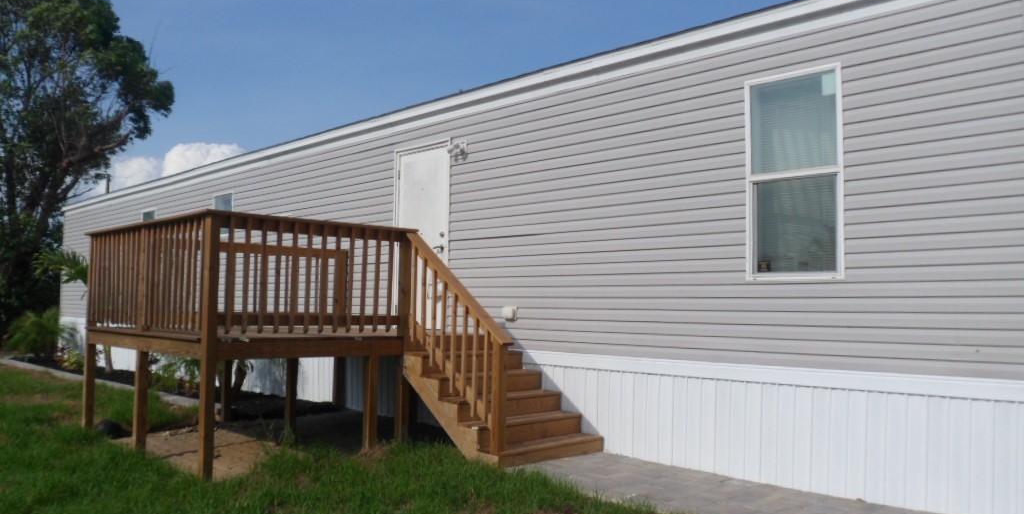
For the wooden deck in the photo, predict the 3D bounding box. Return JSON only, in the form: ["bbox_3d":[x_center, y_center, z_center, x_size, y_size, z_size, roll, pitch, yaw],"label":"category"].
[{"bbox_3d":[-1.738,0.743,7.430,4.200,1.950,2.950,-3,-5,45],"label":"wooden deck"}]

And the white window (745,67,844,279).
[{"bbox_3d":[2.040,-0.596,5.824,0.738,1.526,0.080,-3,-5,45],"label":"white window"}]

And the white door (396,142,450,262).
[{"bbox_3d":[-1.008,-0.228,8.861,0.950,2.060,0.080,-3,-5,45],"label":"white door"}]

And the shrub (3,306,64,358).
[{"bbox_3d":[-10.403,1.688,17.400,1.200,1.120,1.200,-3,-5,45],"label":"shrub"}]

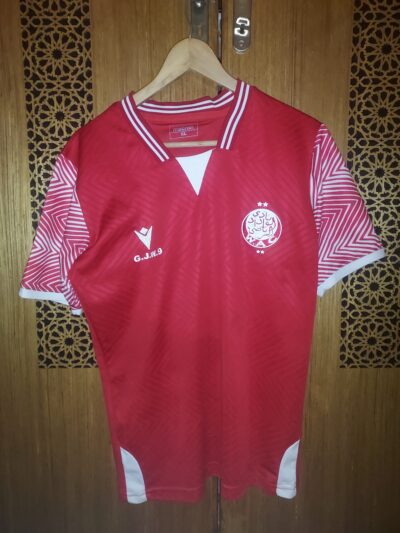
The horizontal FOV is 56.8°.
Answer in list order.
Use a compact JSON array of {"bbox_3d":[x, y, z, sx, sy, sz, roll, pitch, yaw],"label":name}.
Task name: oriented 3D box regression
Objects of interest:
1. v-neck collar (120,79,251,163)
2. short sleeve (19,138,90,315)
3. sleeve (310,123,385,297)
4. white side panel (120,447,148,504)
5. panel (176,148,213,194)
[{"bbox_3d":[-0.026,-0.262,0.662,0.230,0.135,0.100,0,6,5],"label":"v-neck collar"},{"bbox_3d":[-0.276,-0.076,0.701,0.122,0.315,0.085,0,6,5],"label":"short sleeve"},{"bbox_3d":[0.262,-0.101,0.658,0.122,0.300,0.085,0,6,5],"label":"sleeve"},{"bbox_3d":[-0.130,0.408,0.725,0.045,0.099,0.025,0,6,5],"label":"white side panel"},{"bbox_3d":[-0.010,-0.166,0.644,0.061,0.078,0.012,0,6,5],"label":"panel"}]

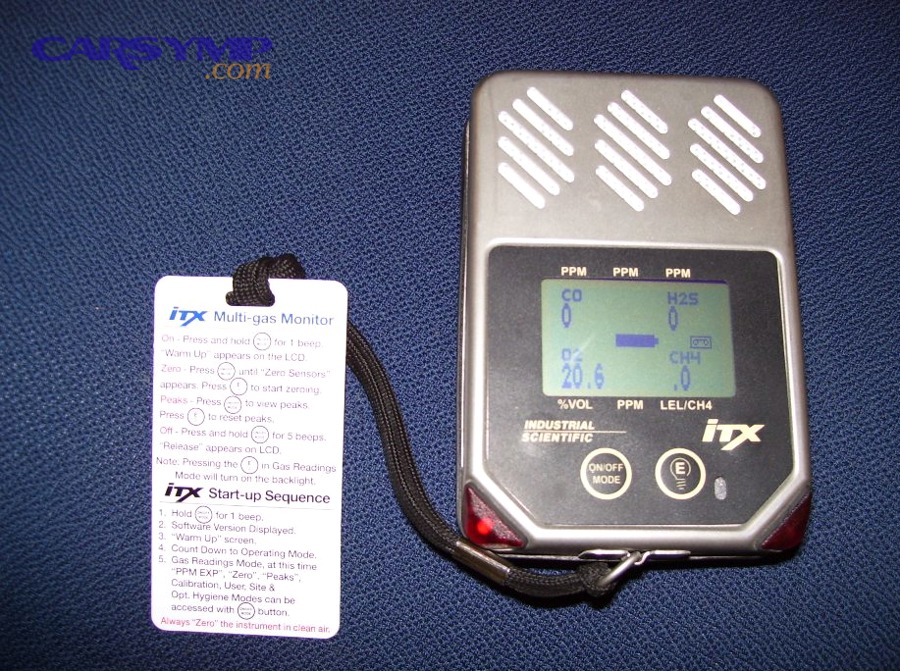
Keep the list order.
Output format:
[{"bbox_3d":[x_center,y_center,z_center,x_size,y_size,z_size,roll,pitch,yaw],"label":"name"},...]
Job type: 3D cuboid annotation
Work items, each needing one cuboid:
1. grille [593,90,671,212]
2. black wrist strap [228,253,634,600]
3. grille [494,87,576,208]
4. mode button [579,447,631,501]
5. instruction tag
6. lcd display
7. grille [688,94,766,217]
[{"bbox_3d":[0.044,-0.045,0.228,0.019,0.002,0.031,1,79,-5],"label":"grille"},{"bbox_3d":[-0.011,0.027,0.247,0.132,0.014,0.034,41,82,5],"label":"black wrist strap"},{"bbox_3d":[0.021,-0.045,0.226,0.018,0.002,0.031,1,79,-5],"label":"grille"},{"bbox_3d":[0.035,0.031,0.211,0.012,0.002,0.012,1,79,-5],"label":"mode button"},{"bbox_3d":[-0.055,0.034,0.256,0.053,0.001,0.099,2,93,3],"label":"instruction tag"},{"bbox_3d":[0.044,0.001,0.219,0.046,0.002,0.028,1,79,-5],"label":"lcd display"},{"bbox_3d":[0.068,-0.044,0.230,0.019,0.002,0.031,1,79,-5],"label":"grille"}]

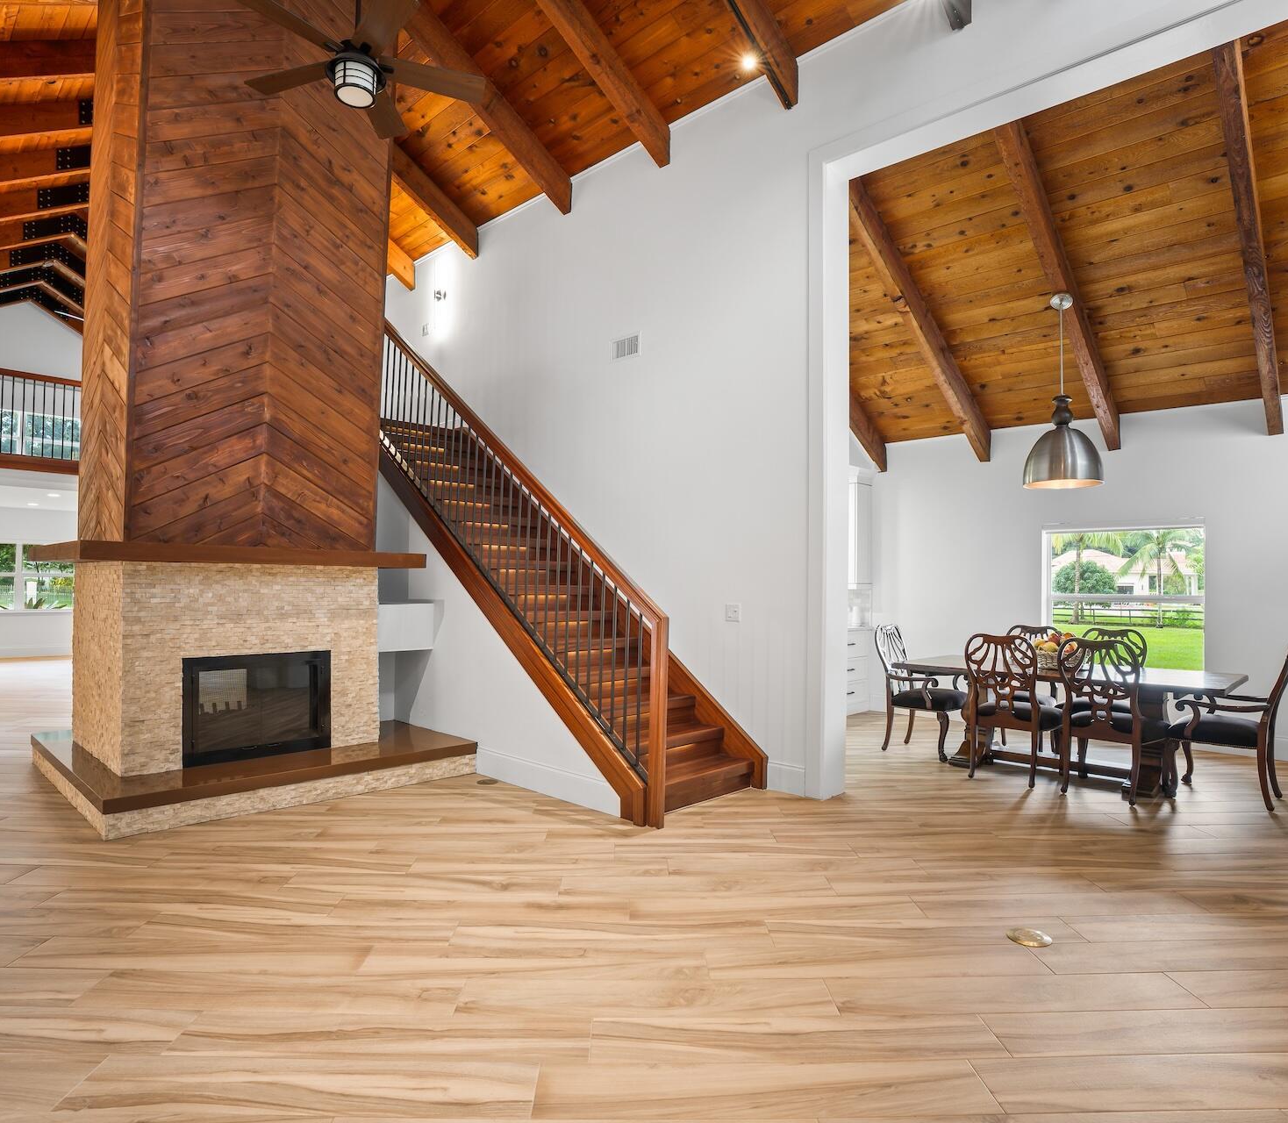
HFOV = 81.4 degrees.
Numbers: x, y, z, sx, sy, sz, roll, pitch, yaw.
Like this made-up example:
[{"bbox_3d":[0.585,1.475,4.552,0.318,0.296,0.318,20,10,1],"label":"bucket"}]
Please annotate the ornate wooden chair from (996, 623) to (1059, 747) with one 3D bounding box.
[{"bbox_3d":[3.204,1.095,6.331,0.530,1.070,0.667,-1,-2,42],"label":"ornate wooden chair"}]

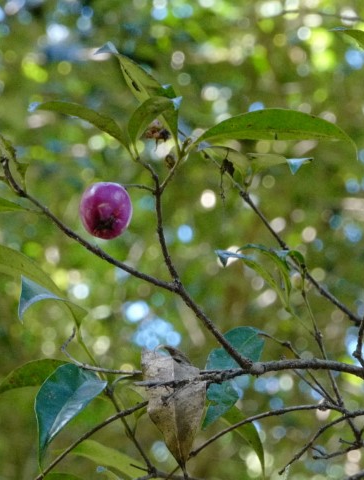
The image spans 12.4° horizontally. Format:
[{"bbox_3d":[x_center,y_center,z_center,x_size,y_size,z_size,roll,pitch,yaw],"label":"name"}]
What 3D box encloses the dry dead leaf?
[{"bbox_3d":[-0.003,0.089,0.880,0.033,0.066,0.014,-7,-6,0],"label":"dry dead leaf"}]

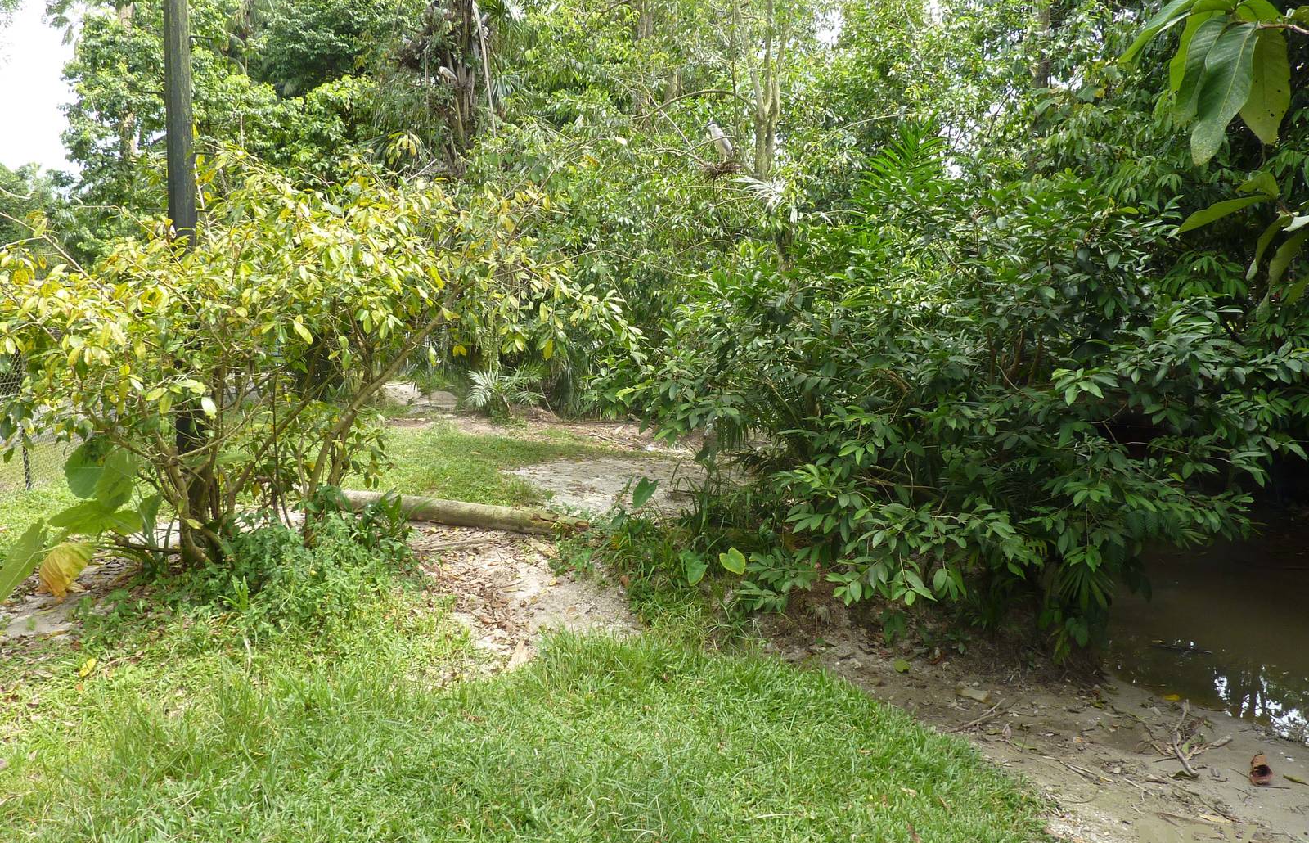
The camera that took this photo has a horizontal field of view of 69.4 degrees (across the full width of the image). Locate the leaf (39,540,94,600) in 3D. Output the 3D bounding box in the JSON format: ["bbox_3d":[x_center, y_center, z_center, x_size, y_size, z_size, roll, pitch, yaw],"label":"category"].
[{"bbox_3d":[-4.012,1.008,6.450,0.320,0.360,0.260,-1,3,-9],"label":"leaf"}]

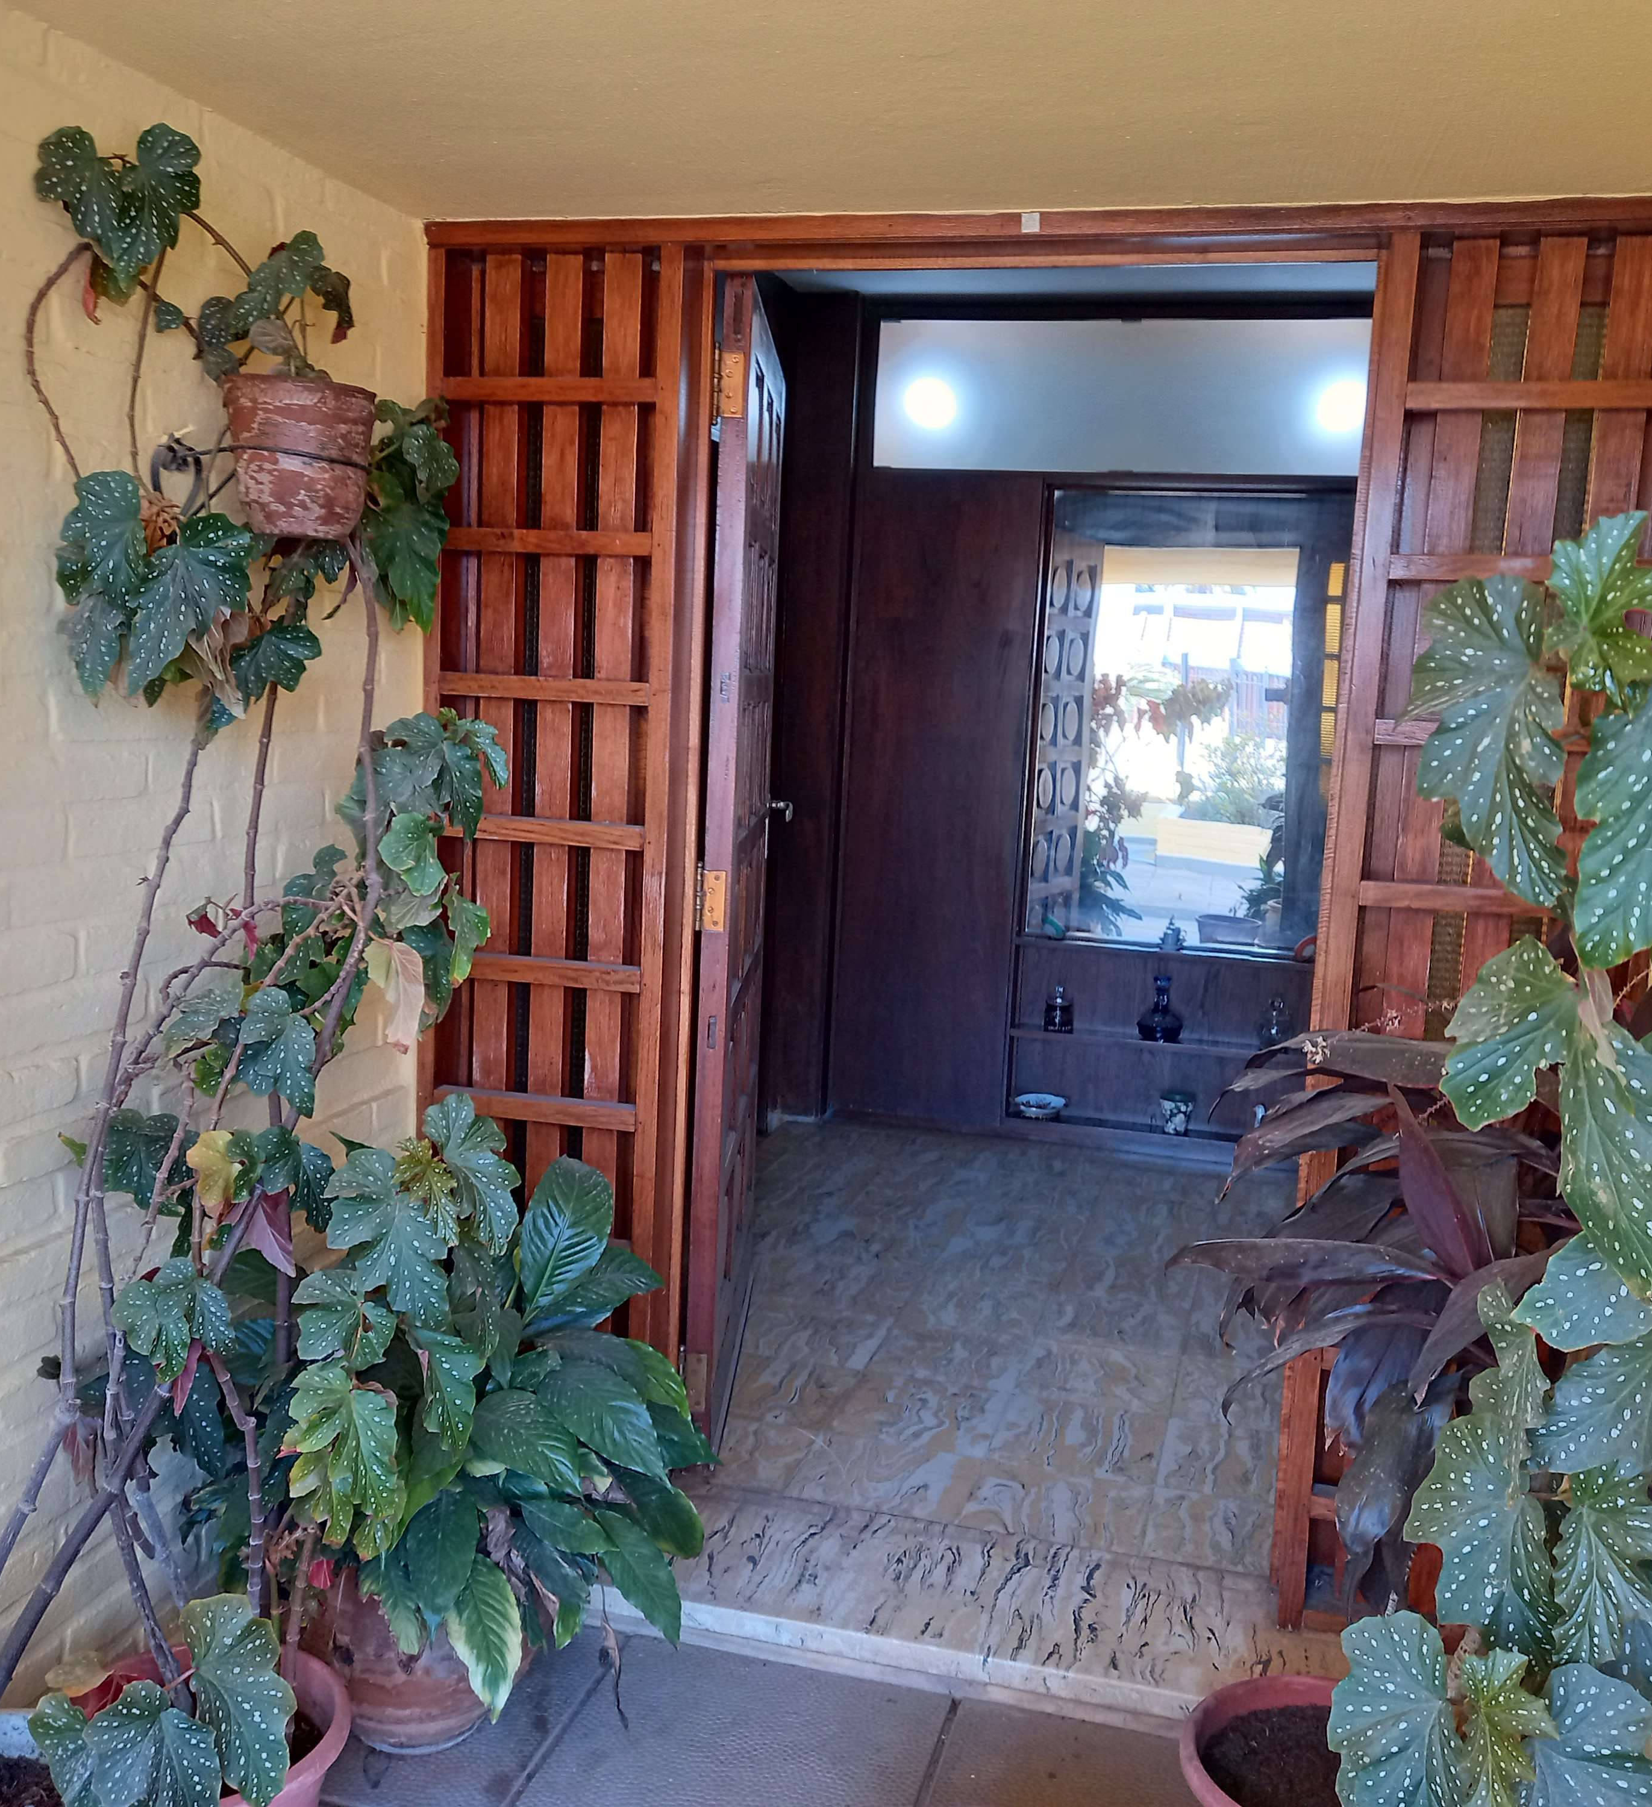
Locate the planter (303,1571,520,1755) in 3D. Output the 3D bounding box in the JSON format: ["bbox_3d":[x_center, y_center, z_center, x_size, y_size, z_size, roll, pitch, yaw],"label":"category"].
[{"bbox_3d":[-0.554,0.992,2.407,0.320,0.280,0.320,5,9,14],"label":"planter"}]

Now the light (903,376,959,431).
[{"bbox_3d":[0.295,-1.414,4.926,0.158,0.150,0.050,5,9,14],"label":"light"}]

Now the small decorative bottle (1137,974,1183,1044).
[{"bbox_3d":[0.974,0.302,5.044,0.129,0.190,0.129,5,9,14],"label":"small decorative bottle"}]

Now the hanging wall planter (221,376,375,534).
[{"bbox_3d":[-0.619,-0.524,2.057,0.176,0.176,0.176,5,9,14],"label":"hanging wall planter"}]

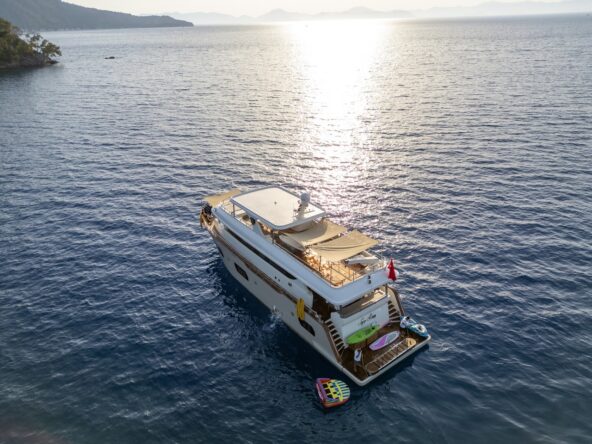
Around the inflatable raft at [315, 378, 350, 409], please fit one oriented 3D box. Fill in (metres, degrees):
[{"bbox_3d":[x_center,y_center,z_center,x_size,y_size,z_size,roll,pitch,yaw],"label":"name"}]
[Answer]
[{"bbox_3d":[2.499,11.049,26.836,2.050,0.600,2.200,-7,26,-11],"label":"inflatable raft"}]

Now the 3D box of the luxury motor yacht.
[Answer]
[{"bbox_3d":[-1.147,1.610,37.098,7.570,8.900,27.830,-19,31,-32],"label":"luxury motor yacht"}]

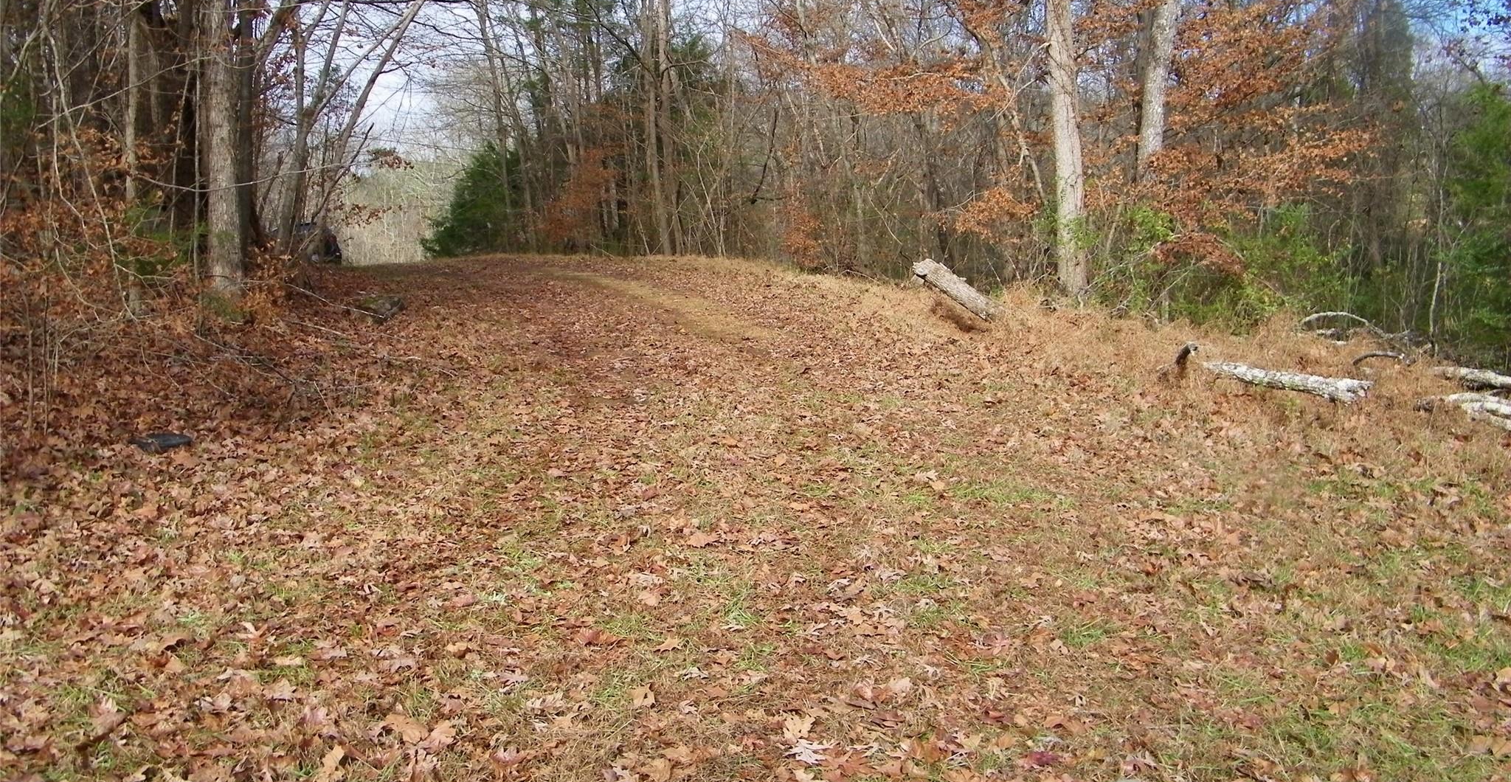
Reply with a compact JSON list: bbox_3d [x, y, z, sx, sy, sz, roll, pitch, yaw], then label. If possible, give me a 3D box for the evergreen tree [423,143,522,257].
[{"bbox_3d":[-8.327,-5.546,36.000,2.800,3.300,2.700,0,5,0],"label":"evergreen tree"}]

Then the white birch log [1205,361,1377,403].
[{"bbox_3d":[4.692,-0.113,10.850,1.375,0.210,0.210,10,9,31],"label":"white birch log"}]

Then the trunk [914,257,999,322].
[{"bbox_3d":[2.764,-1.392,17.000,1.348,0.310,0.310,29,-5,-19],"label":"trunk"}]

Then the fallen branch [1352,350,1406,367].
[{"bbox_3d":[6.380,-0.332,12.500,0.560,0.160,0.140,0,5,0],"label":"fallen branch"}]

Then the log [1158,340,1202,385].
[{"bbox_3d":[3.785,-0.253,10.900,0.370,0.360,0.200,0,5,0],"label":"log"}]

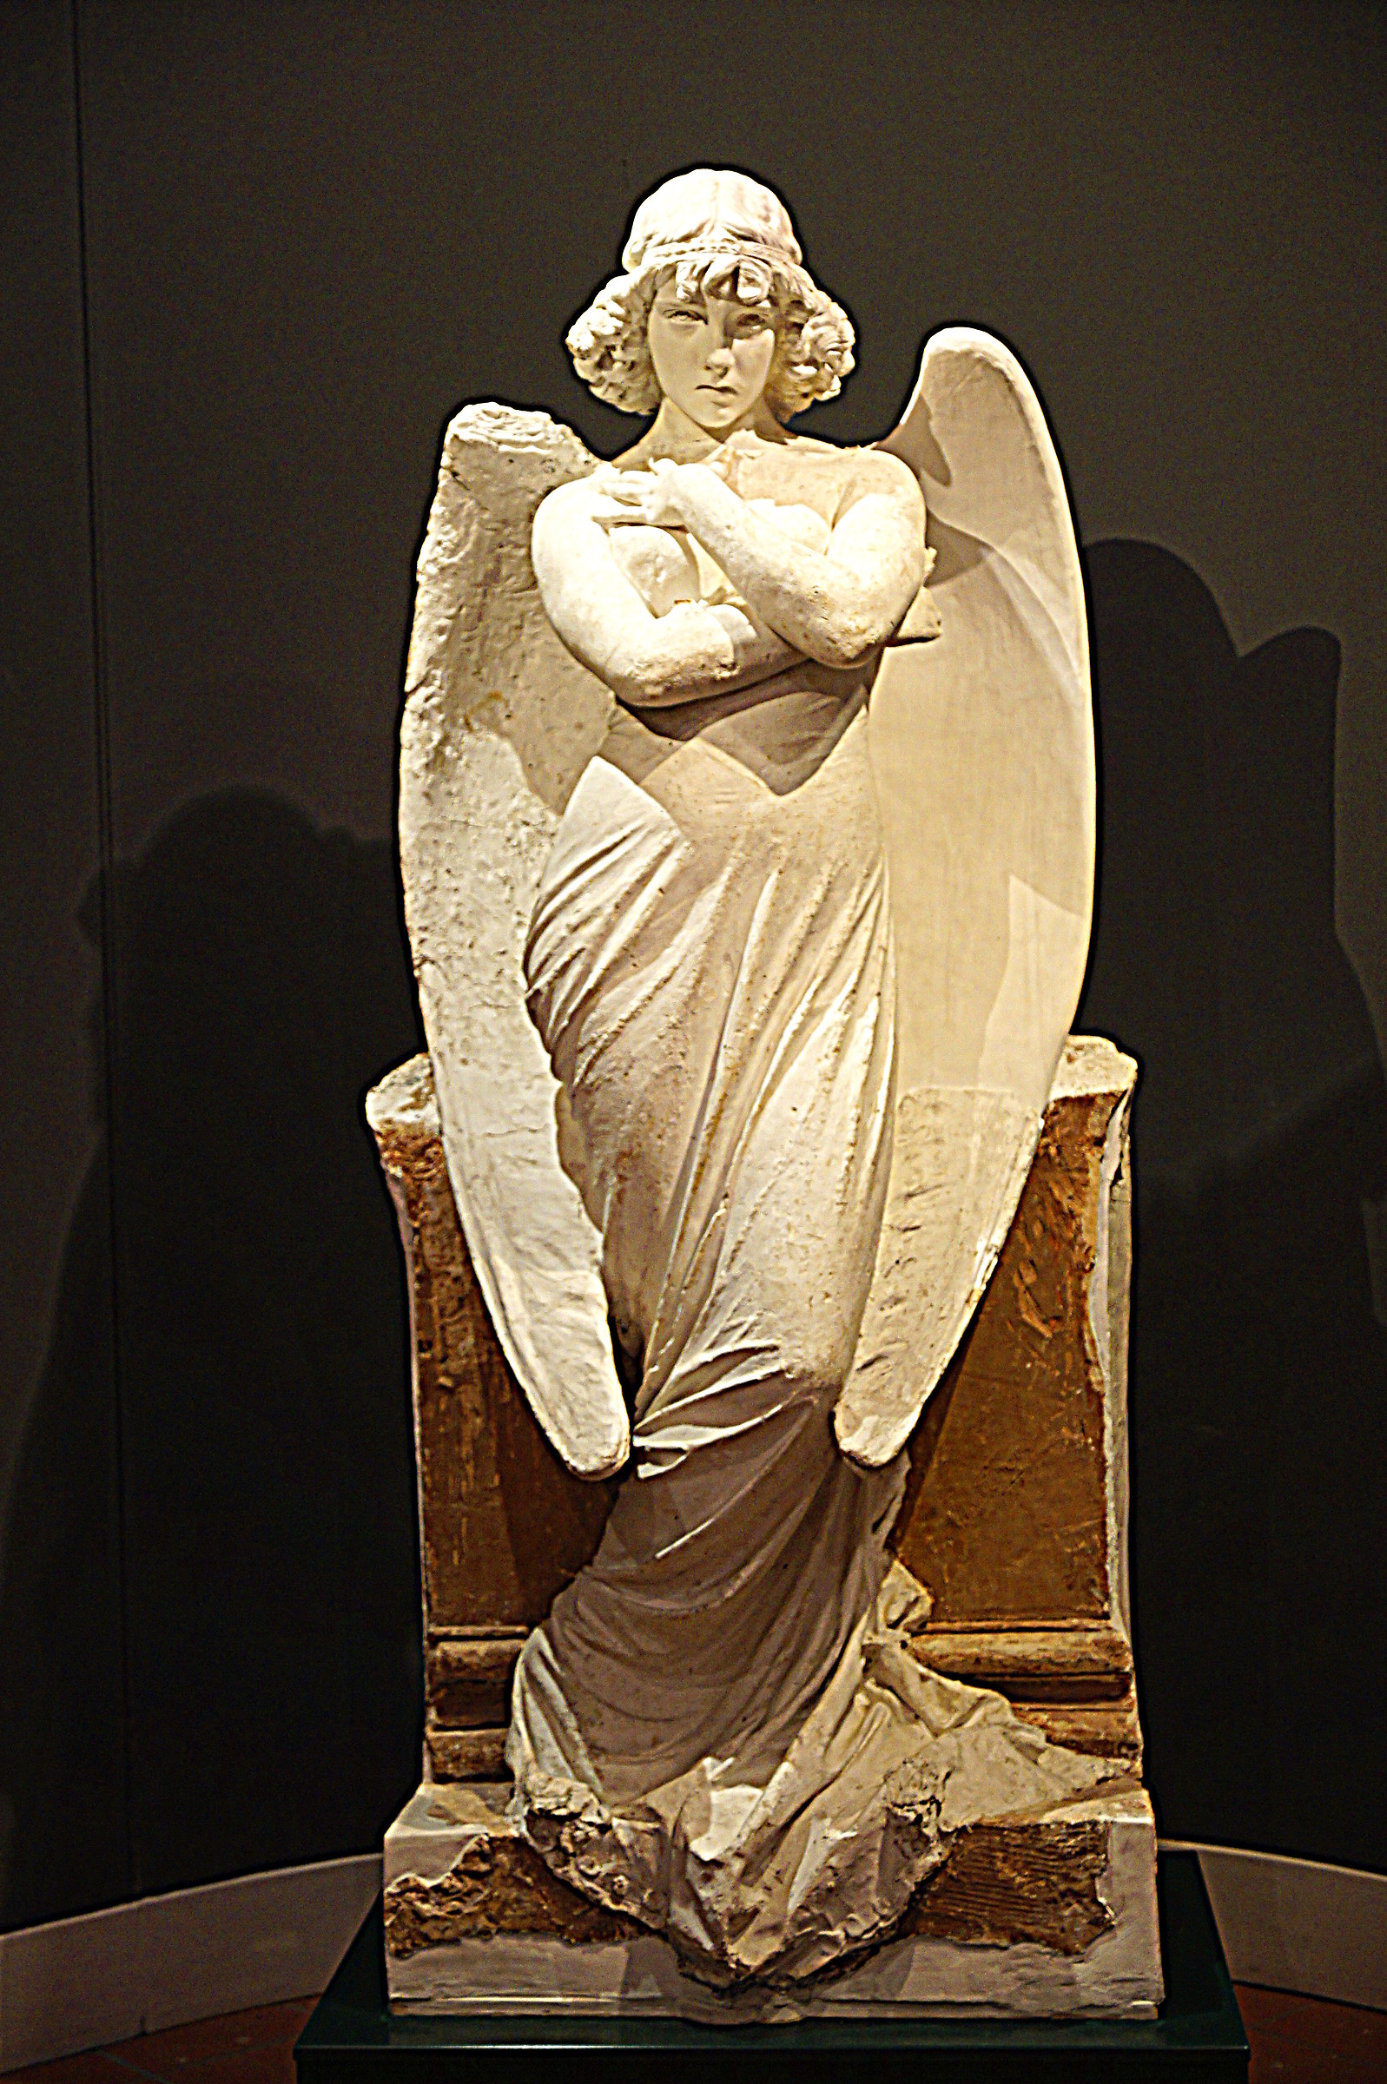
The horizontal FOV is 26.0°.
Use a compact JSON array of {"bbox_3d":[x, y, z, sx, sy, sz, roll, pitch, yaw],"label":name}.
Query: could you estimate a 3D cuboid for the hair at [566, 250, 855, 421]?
[{"bbox_3d":[0.016,-0.679,2.889,0.270,0.165,0.220,-1,3,0],"label":"hair"}]

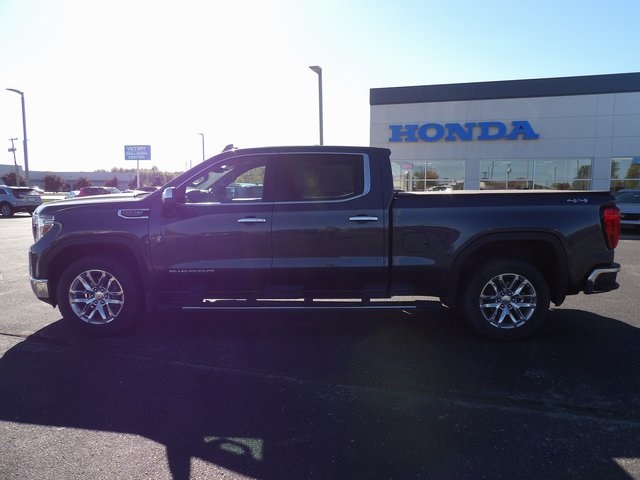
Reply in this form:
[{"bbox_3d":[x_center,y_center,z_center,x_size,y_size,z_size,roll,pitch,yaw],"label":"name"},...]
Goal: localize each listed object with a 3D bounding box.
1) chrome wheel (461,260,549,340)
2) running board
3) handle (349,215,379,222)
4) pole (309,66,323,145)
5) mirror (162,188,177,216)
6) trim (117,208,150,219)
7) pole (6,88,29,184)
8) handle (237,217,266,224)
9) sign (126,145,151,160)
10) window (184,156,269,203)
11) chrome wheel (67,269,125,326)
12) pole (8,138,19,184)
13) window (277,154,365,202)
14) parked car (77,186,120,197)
[{"bbox_3d":[1.816,0.574,4.380,0.835,0.830,0.280,0,7,1],"label":"chrome wheel"},{"bbox_3d":[-0.182,0.634,4.354,2.336,0.090,0.160,0,7,1],"label":"running board"},{"bbox_3d":[0.416,-0.198,4.163,0.270,0.048,0.045,0,7,3],"label":"handle"},{"bbox_3d":[-0.195,-6.012,26.411,0.400,8.500,1.050,6,9,40],"label":"pole"},{"bbox_3d":[-1.401,-0.357,4.143,0.120,0.260,0.230,0,7,3],"label":"mirror"},{"bbox_3d":[-1.789,-0.253,4.281,0.304,0.096,0.030,0,7,3],"label":"trim"},{"bbox_3d":[-22.187,-6.670,32.705,1.150,8.500,0.280,-4,8,-25],"label":"pole"},{"bbox_3d":[-0.638,-0.183,4.192,0.268,0.045,0.050,0,7,1],"label":"handle"},{"bbox_3d":[-20.942,-10.034,51.000,3.050,1.700,0.300,0,7,0],"label":"sign"},{"bbox_3d":[-0.908,-0.590,4.308,0.818,0.477,0.060,0,-13,1],"label":"window"},{"bbox_3d":[-2.198,0.560,4.477,0.545,0.545,0.200,0,7,3],"label":"chrome wheel"},{"bbox_3d":[-55.923,-13.386,81.488,1.550,10.300,0.400,-5,8,-33],"label":"pole"},{"bbox_3d":[0.004,-0.598,4.292,0.851,0.493,0.060,0,-13,1],"label":"window"},{"bbox_3d":[-18.370,-3.725,38.000,4.450,1.630,1.820,1,7,5],"label":"parked car"}]

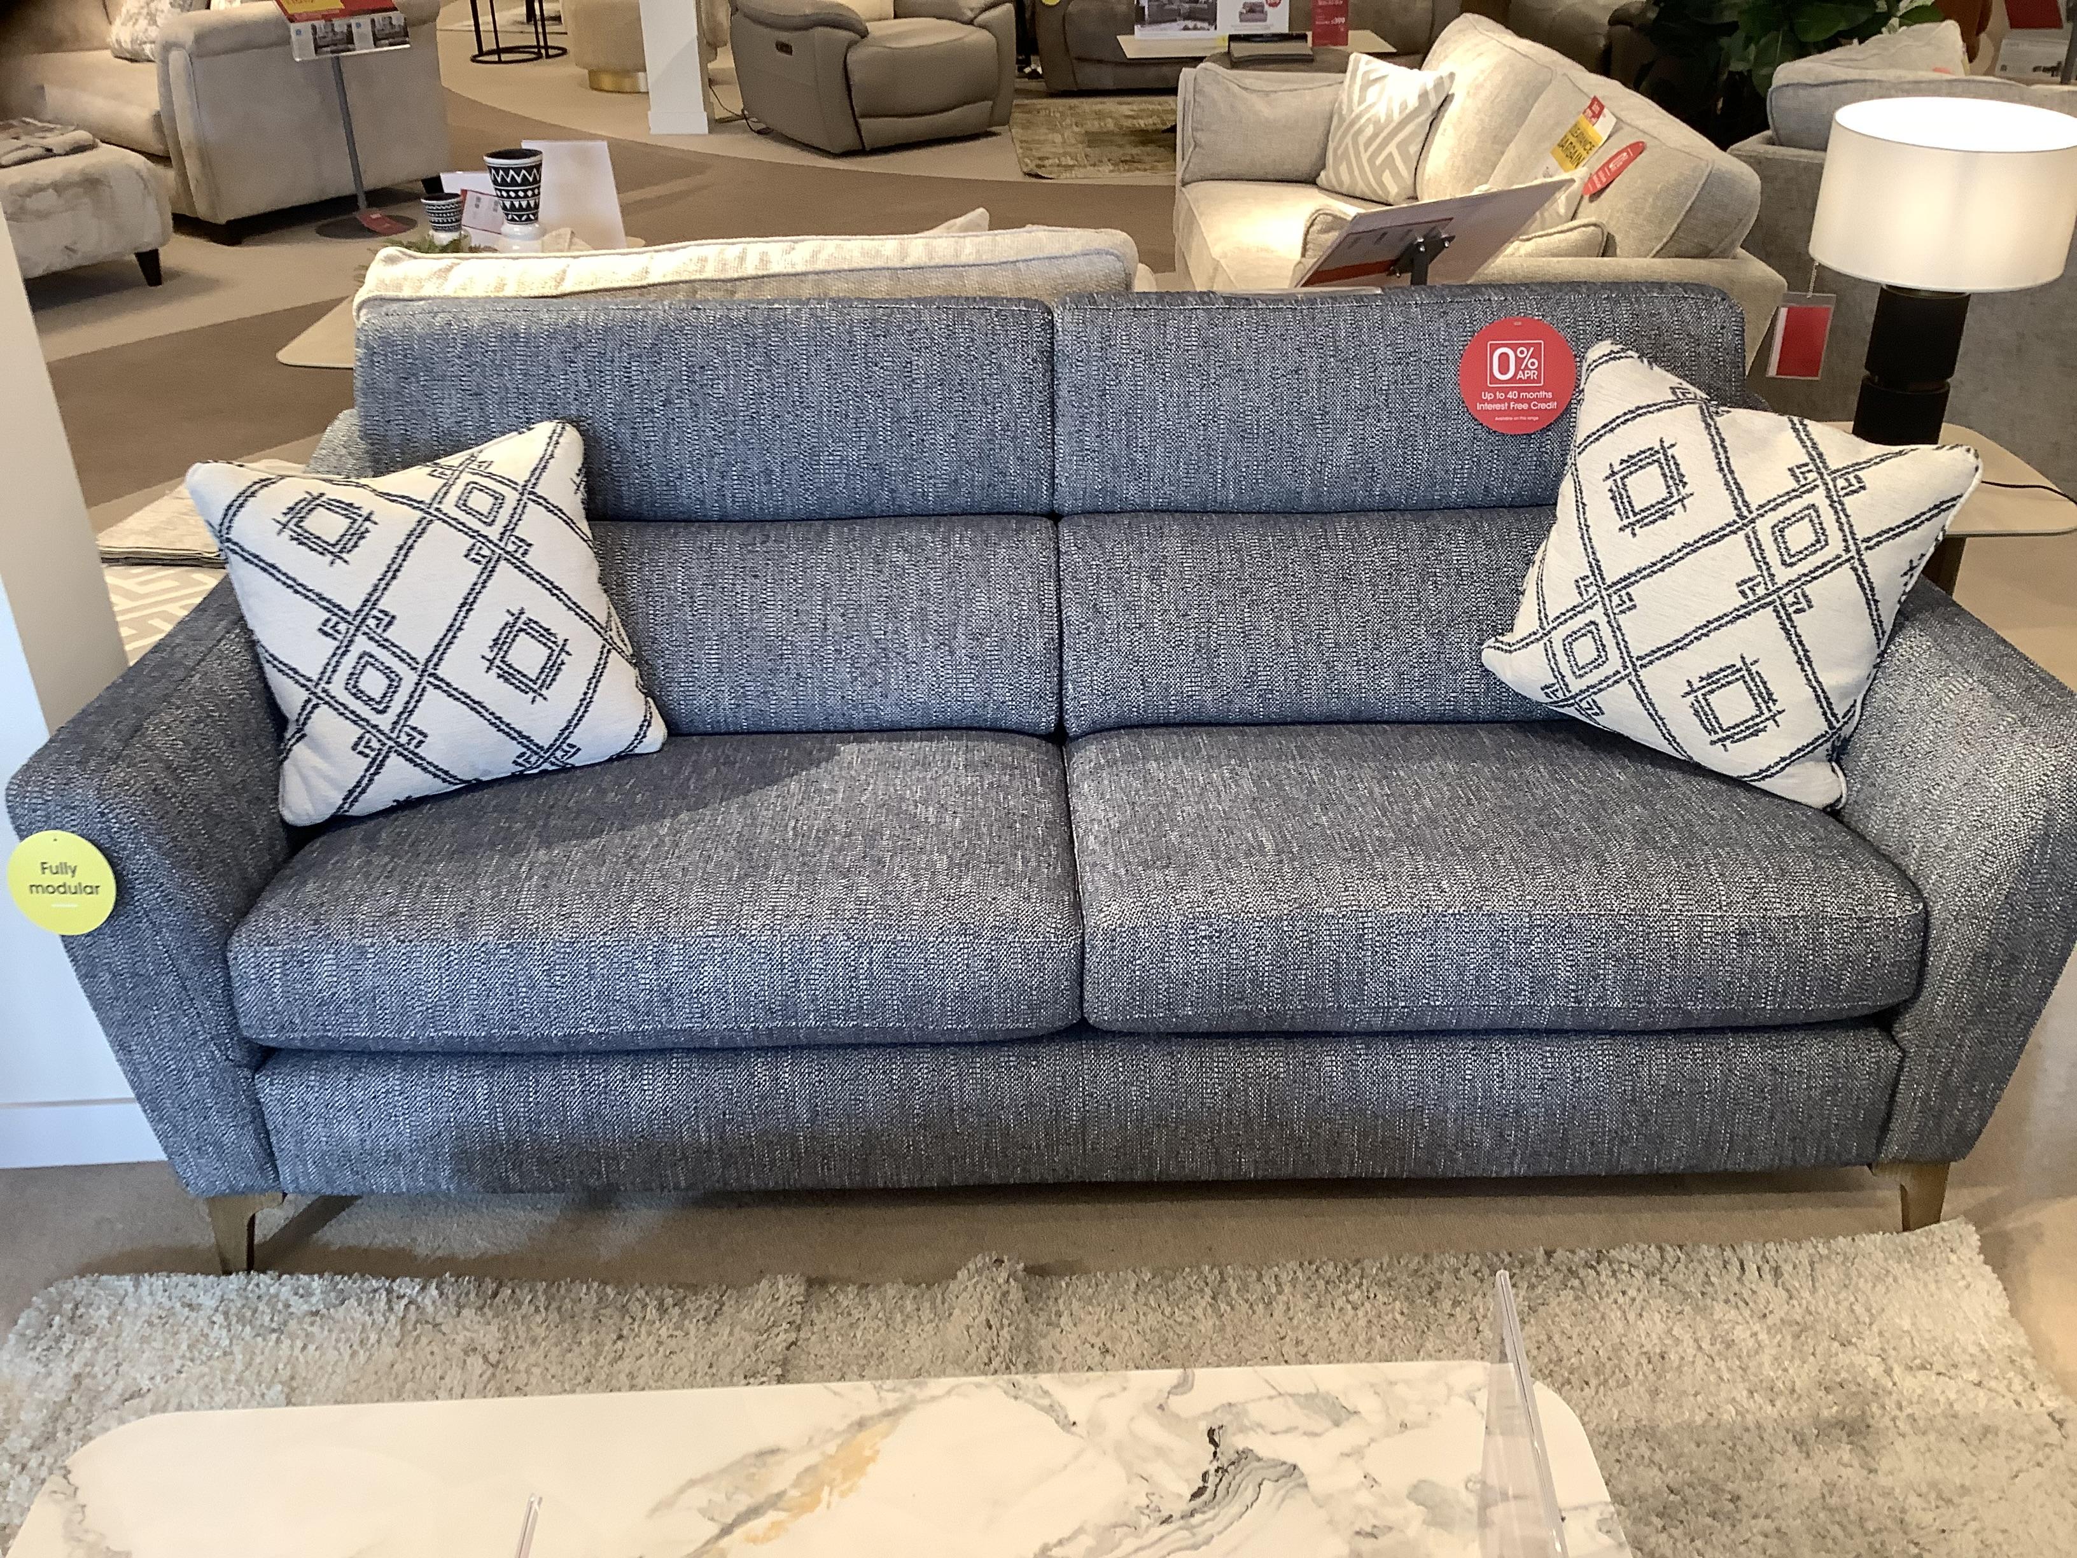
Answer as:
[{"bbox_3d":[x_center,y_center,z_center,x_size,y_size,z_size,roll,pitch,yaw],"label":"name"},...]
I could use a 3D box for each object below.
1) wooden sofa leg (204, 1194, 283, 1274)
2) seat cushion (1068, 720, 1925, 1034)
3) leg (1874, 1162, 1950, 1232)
[{"bbox_3d":[-0.905,0.515,2.158,0.090,0.116,0.045,-1,29,0],"label":"wooden sofa leg"},{"bbox_3d":[0.483,0.066,2.222,0.885,0.170,0.570,-1,29,0],"label":"seat cushion"},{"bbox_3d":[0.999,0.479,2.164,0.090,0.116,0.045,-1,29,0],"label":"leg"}]

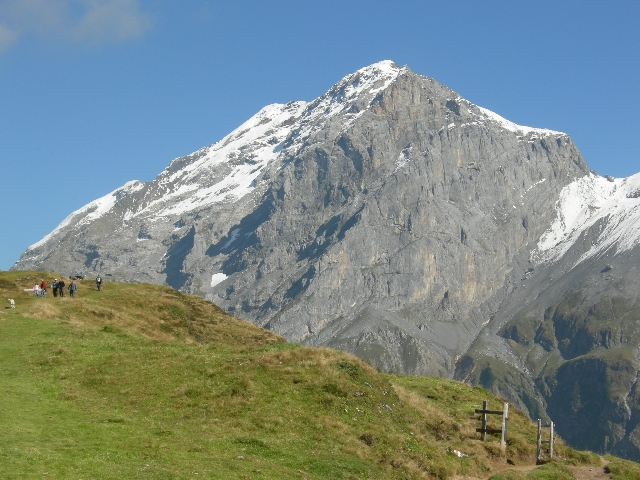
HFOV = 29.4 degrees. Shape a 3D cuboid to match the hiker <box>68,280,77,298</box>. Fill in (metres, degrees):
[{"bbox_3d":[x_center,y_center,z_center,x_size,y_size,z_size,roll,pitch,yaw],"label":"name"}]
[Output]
[{"bbox_3d":[-23.935,4.797,118.000,0.700,1.700,0.420,1,-6,-3],"label":"hiker"}]

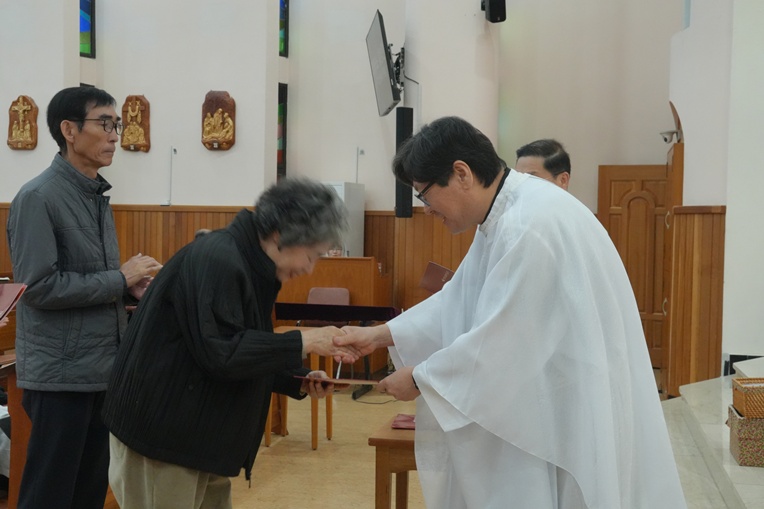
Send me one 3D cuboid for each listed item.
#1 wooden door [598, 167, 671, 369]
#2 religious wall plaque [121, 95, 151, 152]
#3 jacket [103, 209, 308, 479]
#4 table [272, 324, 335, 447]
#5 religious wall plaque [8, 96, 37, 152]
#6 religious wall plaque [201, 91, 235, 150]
[{"bbox_3d":[2.517,0.123,8.970,0.800,2.010,0.060,2,2,16],"label":"wooden door"},{"bbox_3d":[-2.643,-1.404,9.800,0.340,0.610,0.080,2,2,16],"label":"religious wall plaque"},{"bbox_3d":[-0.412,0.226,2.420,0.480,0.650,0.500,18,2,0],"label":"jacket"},{"bbox_3d":[-0.508,0.820,5.650,0.380,0.700,0.380,1,2,14],"label":"table"},{"bbox_3d":[-3.935,-1.441,10.000,0.360,0.600,0.080,2,2,16],"label":"religious wall plaque"},{"bbox_3d":[-1.697,-1.392,9.500,0.360,0.620,0.080,2,2,16],"label":"religious wall plaque"}]

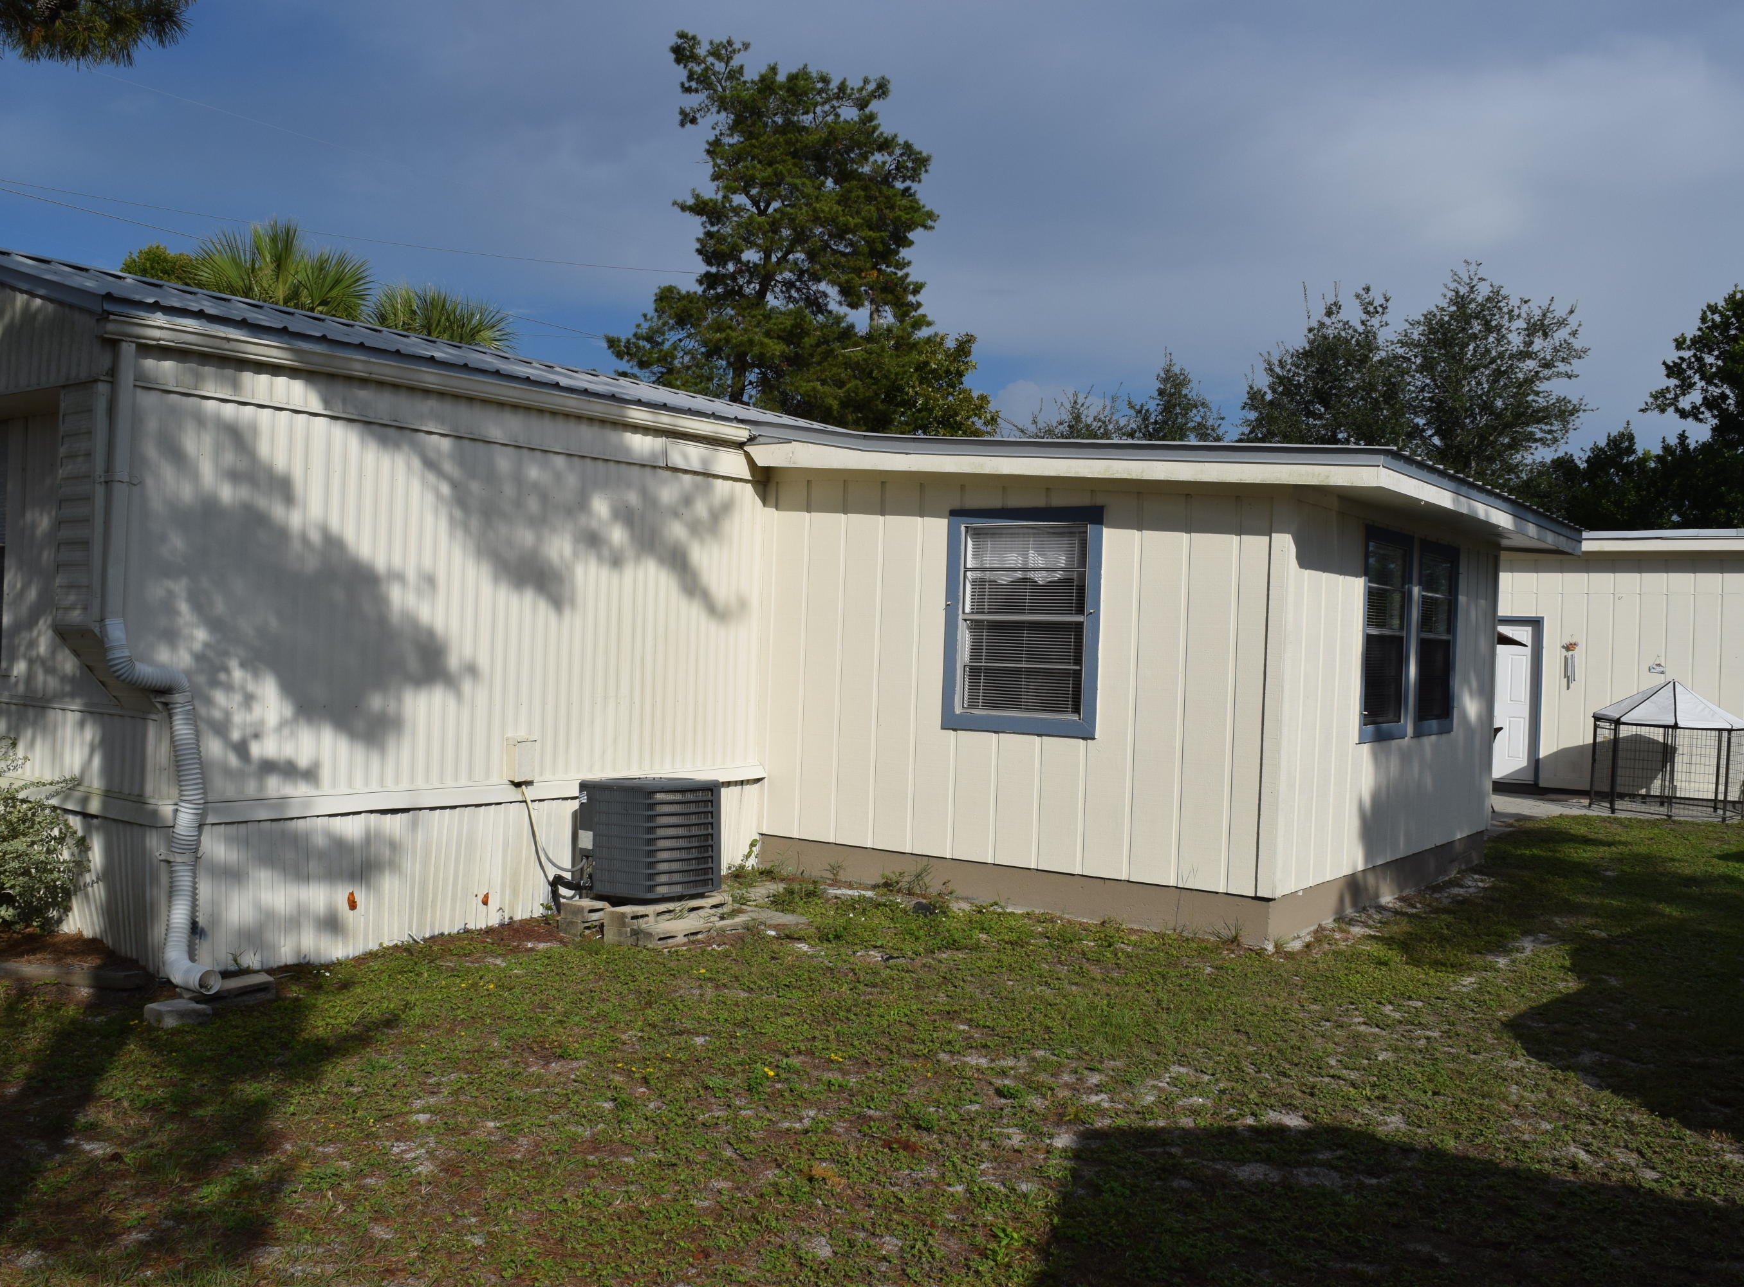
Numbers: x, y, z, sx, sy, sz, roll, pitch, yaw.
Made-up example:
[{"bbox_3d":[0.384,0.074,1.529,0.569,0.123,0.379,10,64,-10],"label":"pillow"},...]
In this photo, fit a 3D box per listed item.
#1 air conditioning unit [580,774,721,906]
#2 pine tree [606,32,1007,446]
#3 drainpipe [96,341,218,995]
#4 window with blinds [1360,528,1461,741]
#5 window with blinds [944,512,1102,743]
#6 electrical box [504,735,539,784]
[{"bbox_3d":[-1.262,1.094,8.226,0.580,0.610,0.580,2,0,36],"label":"air conditioning unit"},{"bbox_3d":[-1.038,-4.347,24.498,6.500,11.840,6.000,2,0,-3],"label":"pine tree"},{"bbox_3d":[-3.148,0.130,6.470,0.390,2.880,0.500,2,0,36],"label":"drainpipe"},{"bbox_3d":[3.709,-0.028,9.937,0.100,1.370,2.200,2,0,36],"label":"window with blinds"},{"bbox_3d":[0.908,-0.135,8.898,1.090,1.380,0.090,2,0,36],"label":"window with blinds"},{"bbox_3d":[-2.000,0.668,8.257,0.100,0.250,0.140,2,0,36],"label":"electrical box"}]

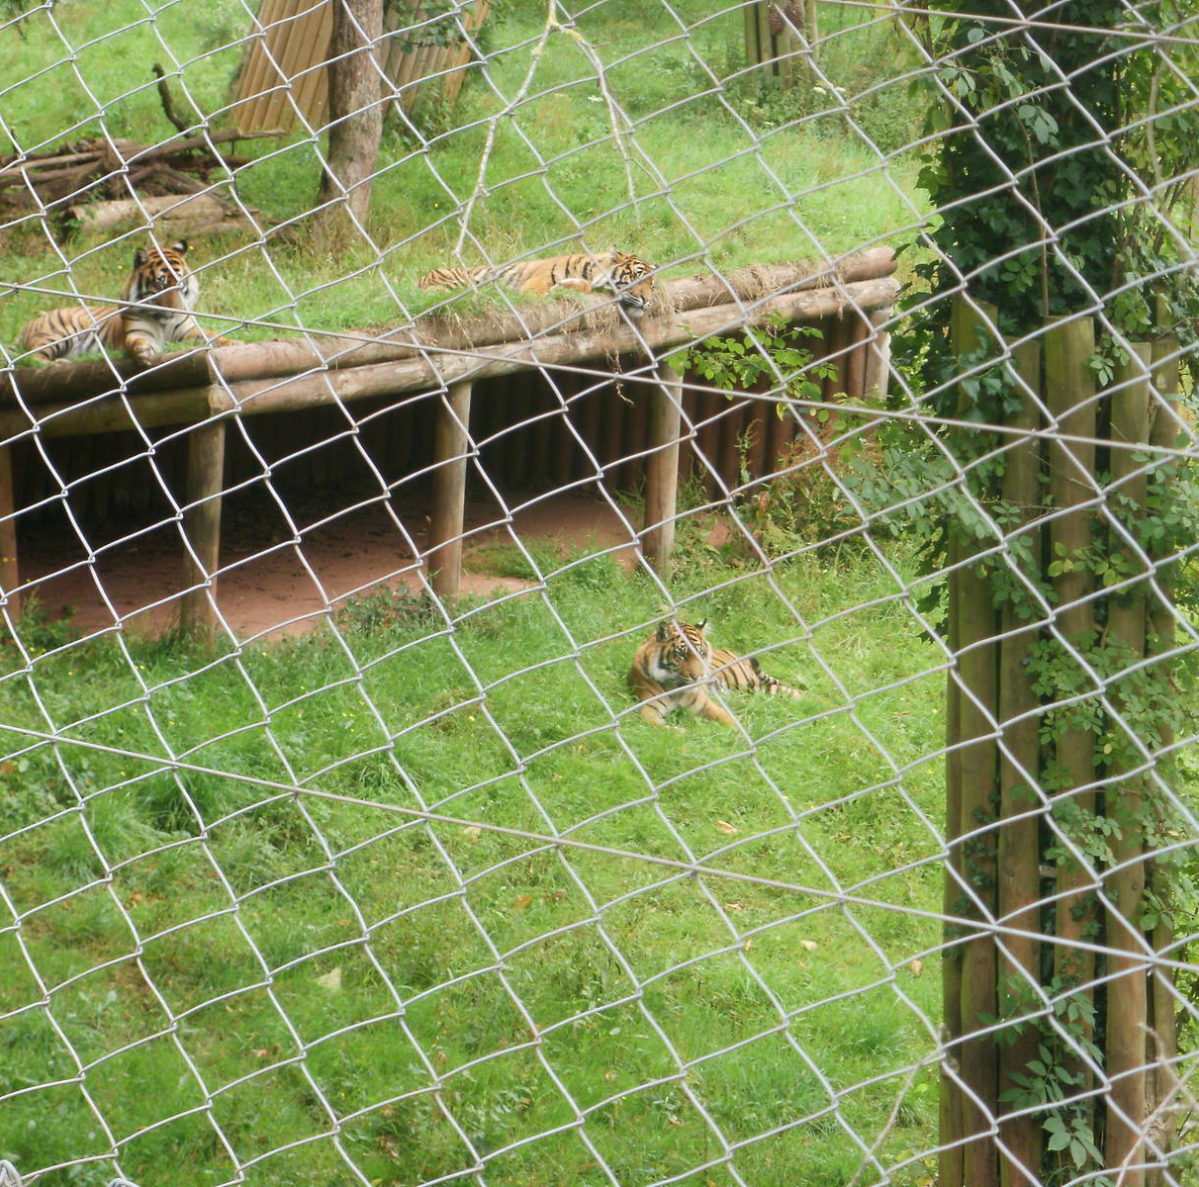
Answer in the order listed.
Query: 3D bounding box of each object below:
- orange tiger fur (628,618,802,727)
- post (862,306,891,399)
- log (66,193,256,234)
[{"bbox_3d":[0.589,0.428,23.800,0.600,0.560,1.250,9,17,29],"label":"orange tiger fur"},{"bbox_3d":[1.650,-1.123,27.355,0.170,1.200,0.170,-8,17,-29],"label":"post"},{"bbox_3d":[-2.769,-2.379,28.800,1.220,0.250,0.300,-3,16,-14],"label":"log"}]

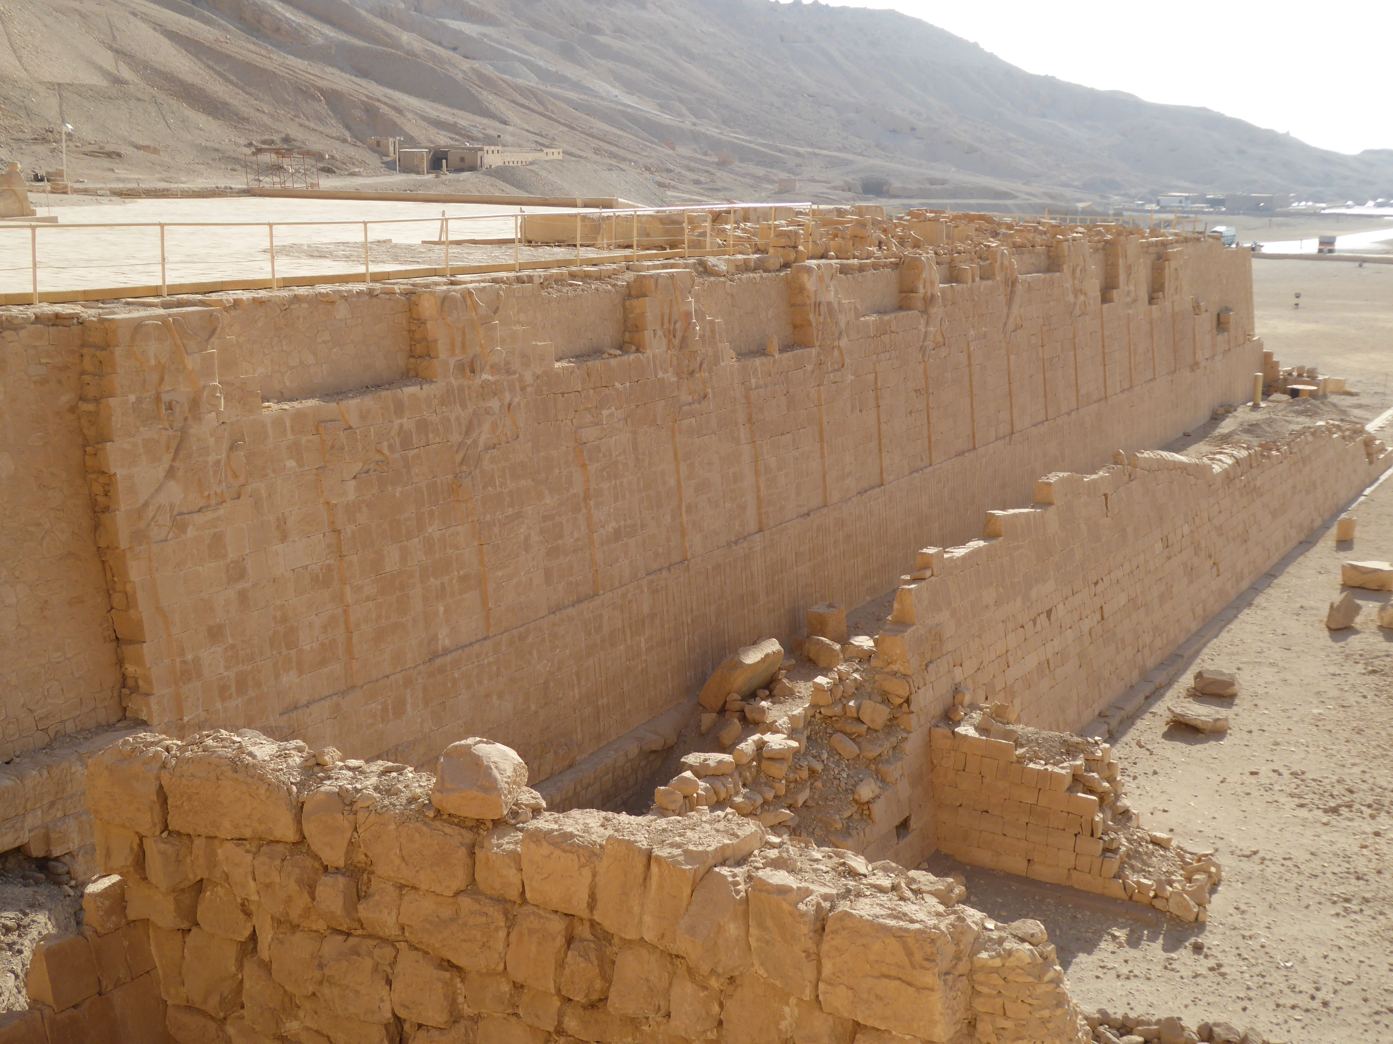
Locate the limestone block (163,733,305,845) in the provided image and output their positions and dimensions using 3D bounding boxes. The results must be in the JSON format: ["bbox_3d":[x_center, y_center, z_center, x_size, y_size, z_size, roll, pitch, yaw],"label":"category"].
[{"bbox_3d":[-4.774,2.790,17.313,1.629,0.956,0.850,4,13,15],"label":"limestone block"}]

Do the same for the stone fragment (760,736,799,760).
[{"bbox_3d":[1.371,3.718,26.500,0.600,0.250,0.450,1,13,0],"label":"stone fragment"}]

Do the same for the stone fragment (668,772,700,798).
[{"bbox_3d":[-0.222,4.885,29.870,0.453,0.299,0.371,7,14,30],"label":"stone fragment"}]

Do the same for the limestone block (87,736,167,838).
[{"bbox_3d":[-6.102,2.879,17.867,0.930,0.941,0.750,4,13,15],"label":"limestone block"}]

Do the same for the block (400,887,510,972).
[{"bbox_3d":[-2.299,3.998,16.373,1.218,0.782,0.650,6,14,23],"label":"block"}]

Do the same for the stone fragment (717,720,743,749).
[{"bbox_3d":[0.683,4.357,33.063,0.340,0.433,0.515,7,14,30],"label":"stone fragment"}]

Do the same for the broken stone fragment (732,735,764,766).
[{"bbox_3d":[0.790,3.501,24.600,0.390,0.370,0.380,7,14,29],"label":"broken stone fragment"}]

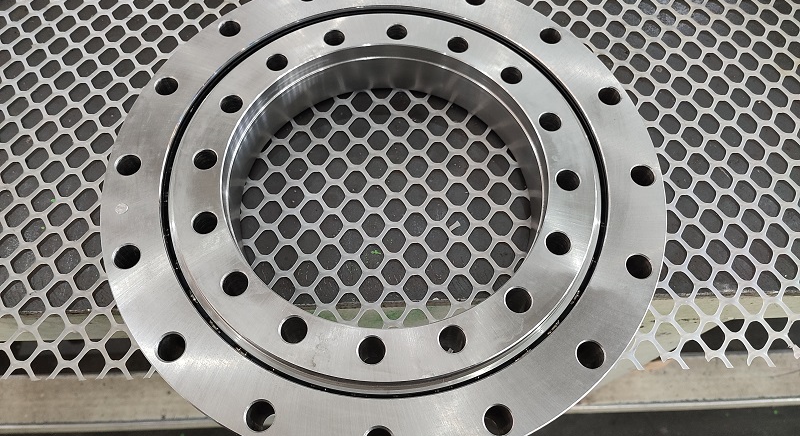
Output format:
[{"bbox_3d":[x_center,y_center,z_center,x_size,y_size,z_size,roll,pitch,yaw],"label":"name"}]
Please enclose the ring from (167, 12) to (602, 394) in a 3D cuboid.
[{"bbox_3d":[-0.008,-0.019,0.364,0.257,0.045,0.257,0,64,-1],"label":"ring"}]

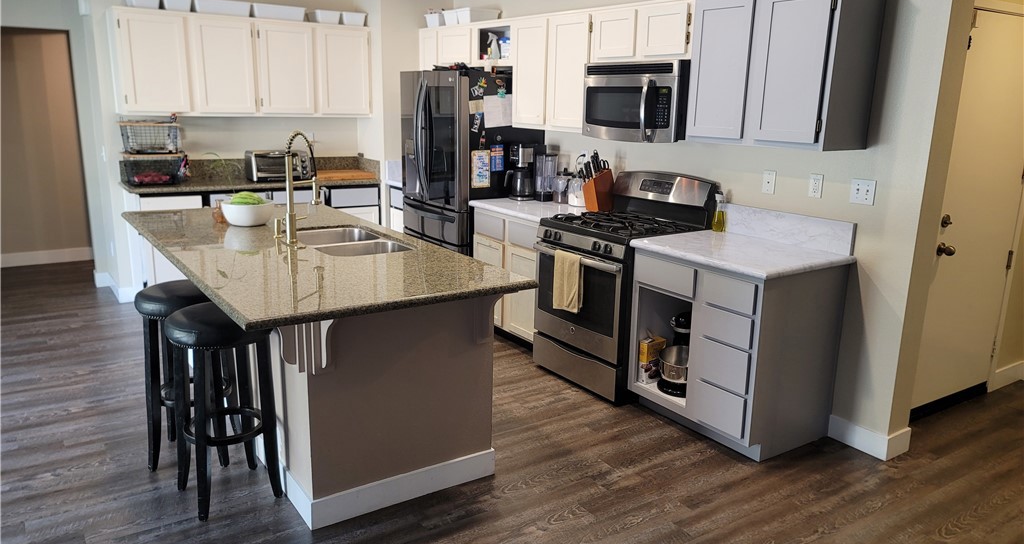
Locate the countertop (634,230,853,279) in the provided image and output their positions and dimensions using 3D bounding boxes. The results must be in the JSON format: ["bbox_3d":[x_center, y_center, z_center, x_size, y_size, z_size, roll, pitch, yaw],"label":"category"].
[{"bbox_3d":[1.115,-0.100,3.672,0.651,0.040,0.850,-7,16,-34],"label":"countertop"}]

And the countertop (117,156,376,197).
[{"bbox_3d":[-1.956,-0.747,5.689,1.827,0.181,0.569,-7,16,-34],"label":"countertop"}]

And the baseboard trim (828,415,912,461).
[{"bbox_3d":[1.762,0.795,3.650,0.202,0.115,0.304,-7,16,-34],"label":"baseboard trim"}]

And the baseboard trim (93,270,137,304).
[{"bbox_3d":[-3.106,0.119,5.762,0.210,0.120,0.574,-7,16,-34],"label":"baseboard trim"}]

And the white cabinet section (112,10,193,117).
[{"bbox_3d":[-2.624,-1.512,5.380,0.473,0.717,0.347,-7,16,-34],"label":"white cabinet section"}]

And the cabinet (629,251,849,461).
[{"bbox_3d":[1.112,0.351,3.776,0.639,0.889,0.813,-7,16,-34],"label":"cabinet"}]

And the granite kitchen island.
[{"bbox_3d":[-1.071,0.297,3.706,1.138,0.916,2.455,-7,16,-34],"label":"granite kitchen island"}]

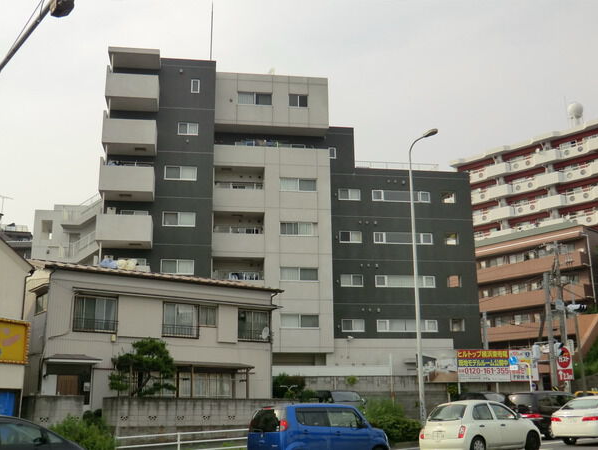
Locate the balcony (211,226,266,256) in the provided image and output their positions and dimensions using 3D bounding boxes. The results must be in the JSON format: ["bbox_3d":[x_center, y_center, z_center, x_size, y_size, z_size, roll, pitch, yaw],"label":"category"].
[{"bbox_3d":[-3.869,1.335,43.946,3.230,1.695,1.600,2,-15,-8],"label":"balcony"}]

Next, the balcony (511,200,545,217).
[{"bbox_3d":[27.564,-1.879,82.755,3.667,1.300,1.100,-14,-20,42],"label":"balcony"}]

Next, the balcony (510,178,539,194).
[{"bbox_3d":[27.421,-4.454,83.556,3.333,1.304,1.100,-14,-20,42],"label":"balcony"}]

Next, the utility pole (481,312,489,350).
[{"bbox_3d":[11.170,8.644,40.666,0.280,7.090,0.280,1,-15,-7],"label":"utility pole"}]

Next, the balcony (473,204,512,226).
[{"bbox_3d":[24.089,-1.016,85.230,4.989,1.396,1.600,-14,-20,42],"label":"balcony"}]

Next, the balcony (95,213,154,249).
[{"bbox_3d":[-9.883,0.431,39.674,3.000,1.490,1.950,1,-15,-7],"label":"balcony"}]

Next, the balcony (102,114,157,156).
[{"bbox_3d":[-9.941,-5.191,41.178,3.000,1.530,1.950,1,-15,-7],"label":"balcony"}]

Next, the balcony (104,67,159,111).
[{"bbox_3d":[-9.971,-8.007,41.931,3.000,1.560,1.950,1,-15,-7],"label":"balcony"}]

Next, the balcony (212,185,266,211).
[{"bbox_3d":[-3.841,-1.488,44.210,3.200,1.700,1.500,1,-15,-7],"label":"balcony"}]

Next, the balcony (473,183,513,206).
[{"bbox_3d":[24.243,-3.662,87.529,5.600,1.480,1.400,-15,-21,43],"label":"balcony"}]

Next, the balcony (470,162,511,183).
[{"bbox_3d":[24.215,-6.367,88.252,5.600,1.480,1.400,-15,-21,43],"label":"balcony"}]

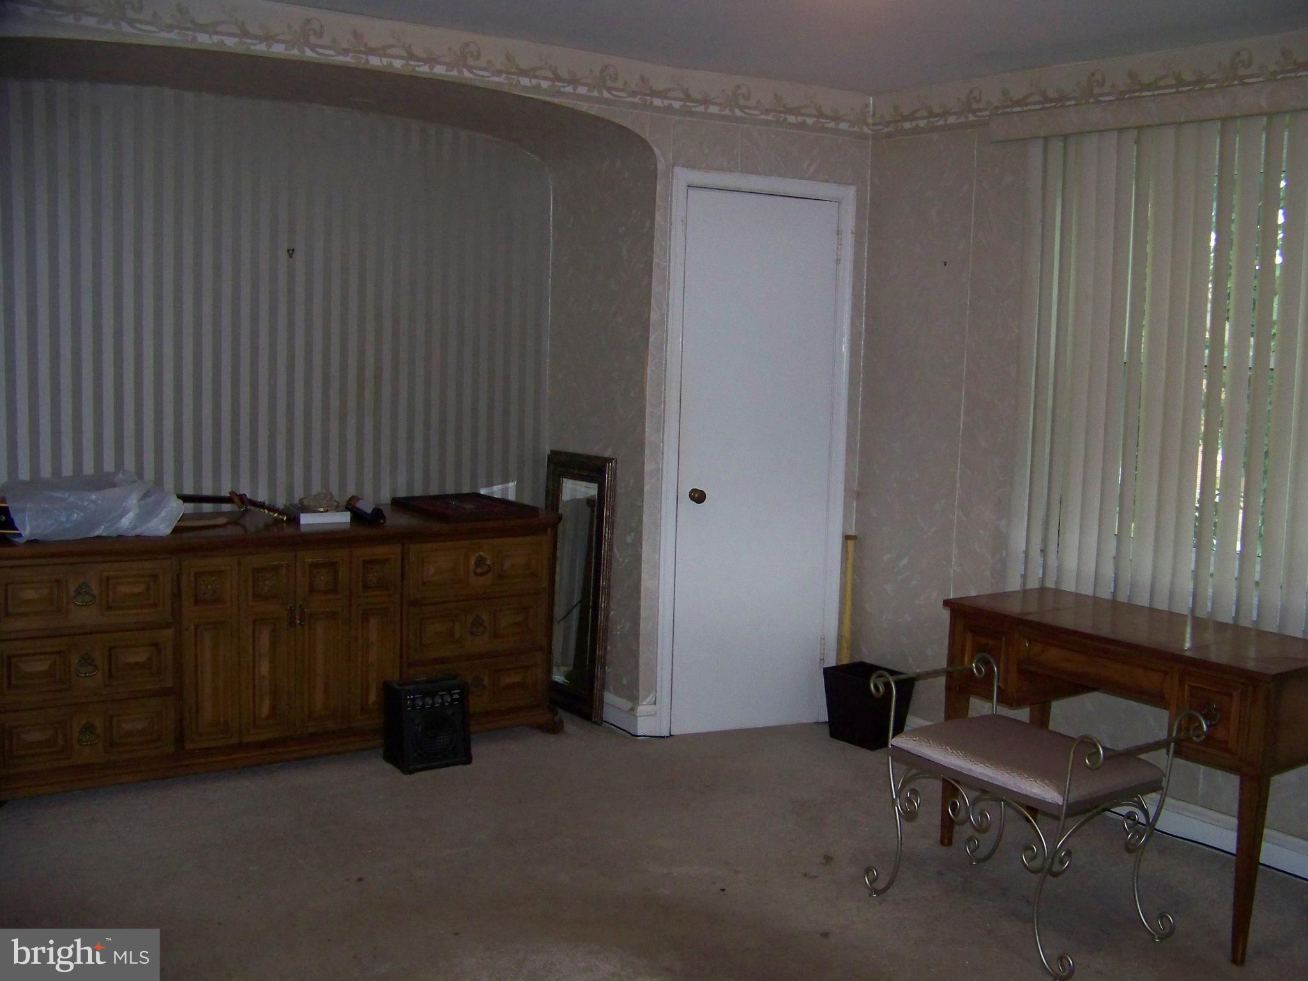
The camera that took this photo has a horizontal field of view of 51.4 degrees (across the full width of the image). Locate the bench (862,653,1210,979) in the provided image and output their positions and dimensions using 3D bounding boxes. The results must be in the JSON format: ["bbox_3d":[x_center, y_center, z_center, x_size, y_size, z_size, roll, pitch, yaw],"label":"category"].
[{"bbox_3d":[0.972,0.827,3.570,0.425,0.625,0.745,-3,8,-37],"label":"bench"}]

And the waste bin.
[{"bbox_3d":[0.811,0.822,5.170,0.212,0.264,0.275,-3,8,-37],"label":"waste bin"}]

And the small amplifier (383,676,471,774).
[{"bbox_3d":[-0.788,0.806,4.760,0.250,0.296,0.189,-3,8,-35],"label":"small amplifier"}]

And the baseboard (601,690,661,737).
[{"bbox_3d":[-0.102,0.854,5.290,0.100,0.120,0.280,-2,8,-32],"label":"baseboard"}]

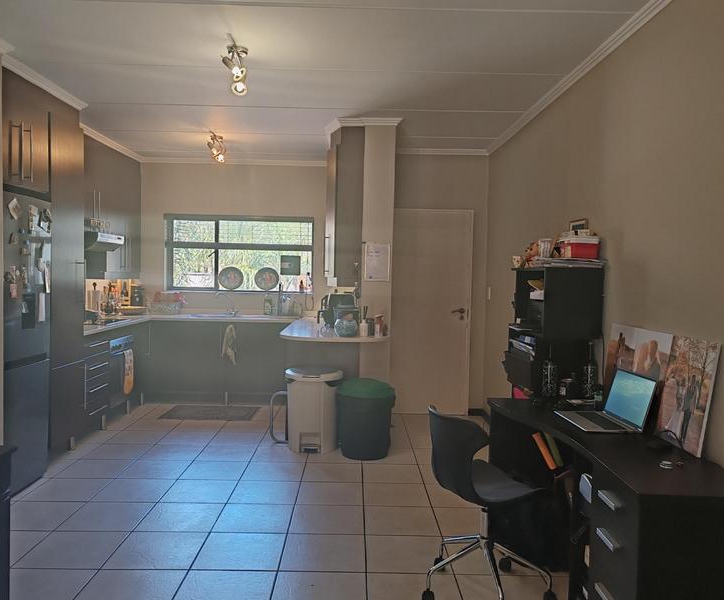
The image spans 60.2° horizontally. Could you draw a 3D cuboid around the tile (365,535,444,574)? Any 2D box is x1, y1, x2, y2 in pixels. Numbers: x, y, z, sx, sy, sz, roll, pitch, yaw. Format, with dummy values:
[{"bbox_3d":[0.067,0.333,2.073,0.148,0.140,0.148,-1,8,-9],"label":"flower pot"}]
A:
[{"bbox_3d":[0.222,1.280,3.136,0.408,0.010,0.408,1,3,0],"label":"tile"}]

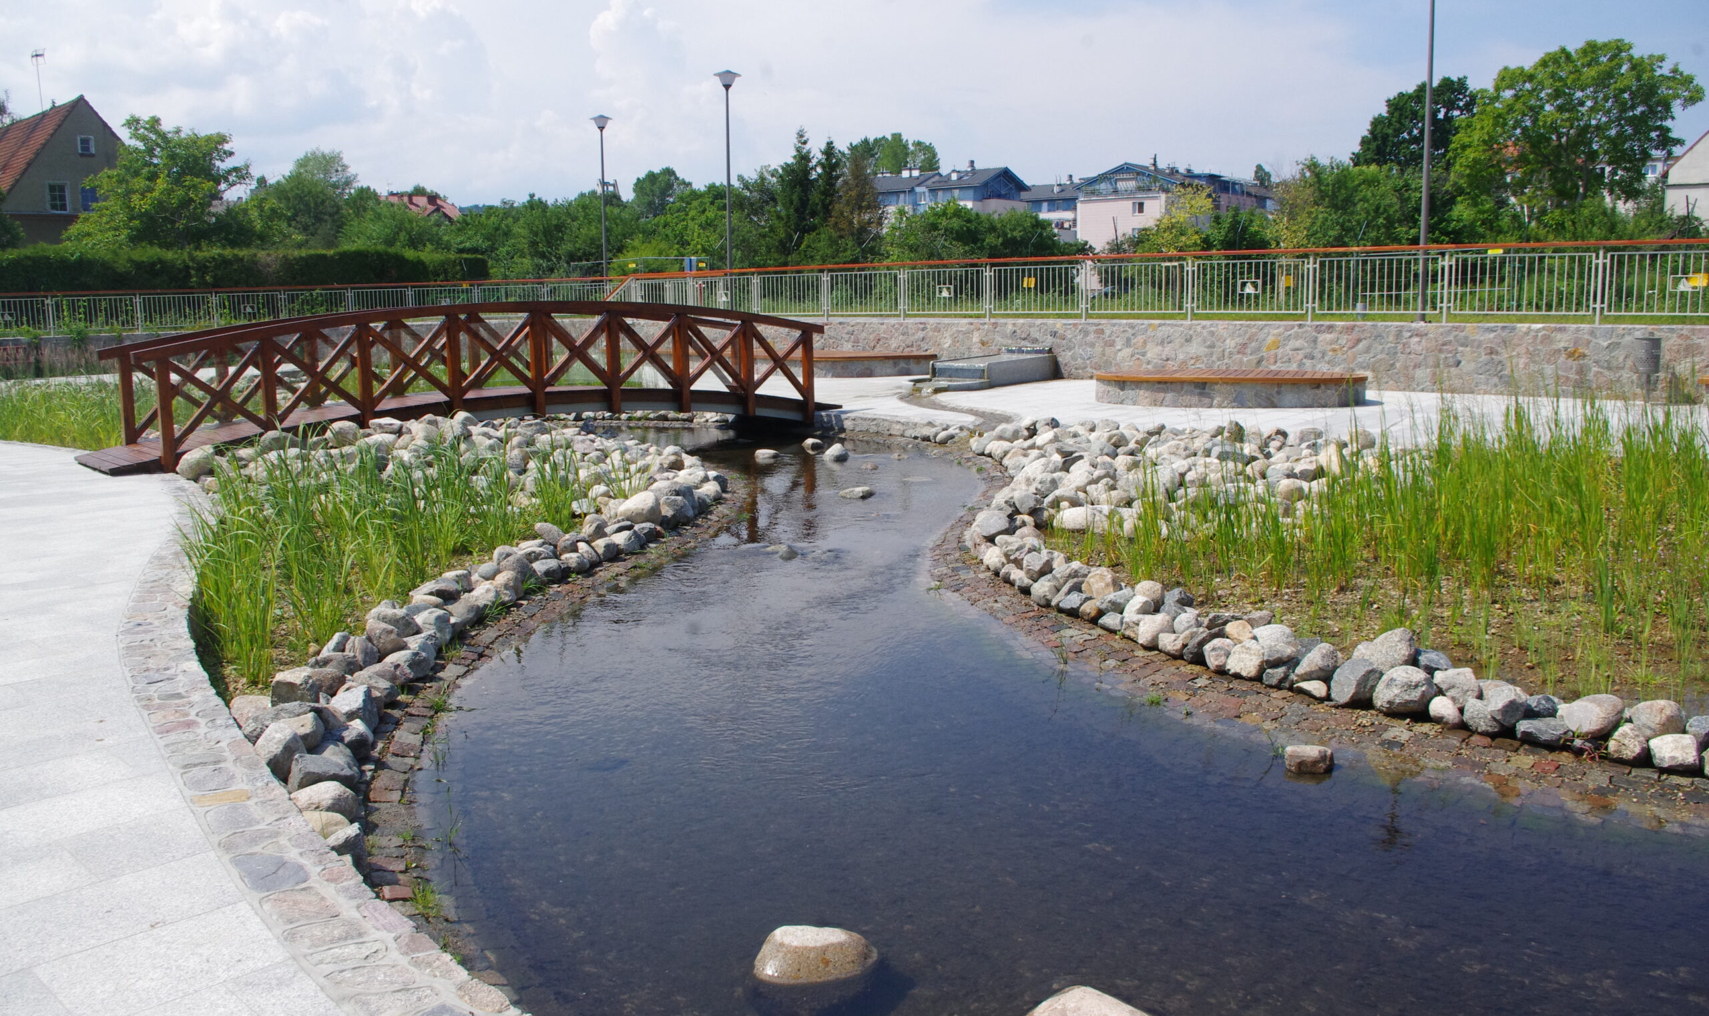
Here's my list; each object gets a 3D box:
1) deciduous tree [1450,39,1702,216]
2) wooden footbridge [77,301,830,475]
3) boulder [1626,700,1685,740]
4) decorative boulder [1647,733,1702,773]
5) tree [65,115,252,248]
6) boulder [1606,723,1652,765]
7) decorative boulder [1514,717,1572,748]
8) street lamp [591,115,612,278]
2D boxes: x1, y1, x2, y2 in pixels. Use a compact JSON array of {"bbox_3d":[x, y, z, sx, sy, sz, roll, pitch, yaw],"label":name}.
[{"bbox_3d":[28.186,-13.220,50.000,9.000,10.000,8.800,4,10,28],"label":"deciduous tree"},{"bbox_3d":[-4.202,-1.668,15.371,9.030,1.600,1.880,-9,12,-40],"label":"wooden footbridge"},{"bbox_3d":[3.200,0.855,5.110,0.225,0.165,0.200,5,11,33],"label":"boulder"},{"bbox_3d":[2.839,0.848,4.430,0.170,0.125,0.155,5,11,33],"label":"decorative boulder"},{"bbox_3d":[-23.388,-9.754,43.000,6.400,7.000,6.200,-5,10,-28],"label":"tree"},{"bbox_3d":[2.980,0.910,4.930,0.165,0.150,0.160,5,10,32],"label":"boulder"},{"bbox_3d":[2.823,0.920,5.250,0.230,0.120,0.160,4,10,29],"label":"decorative boulder"},{"bbox_3d":[-7.145,-8.318,36.500,0.620,5.600,0.620,-2,9,-11],"label":"street lamp"}]

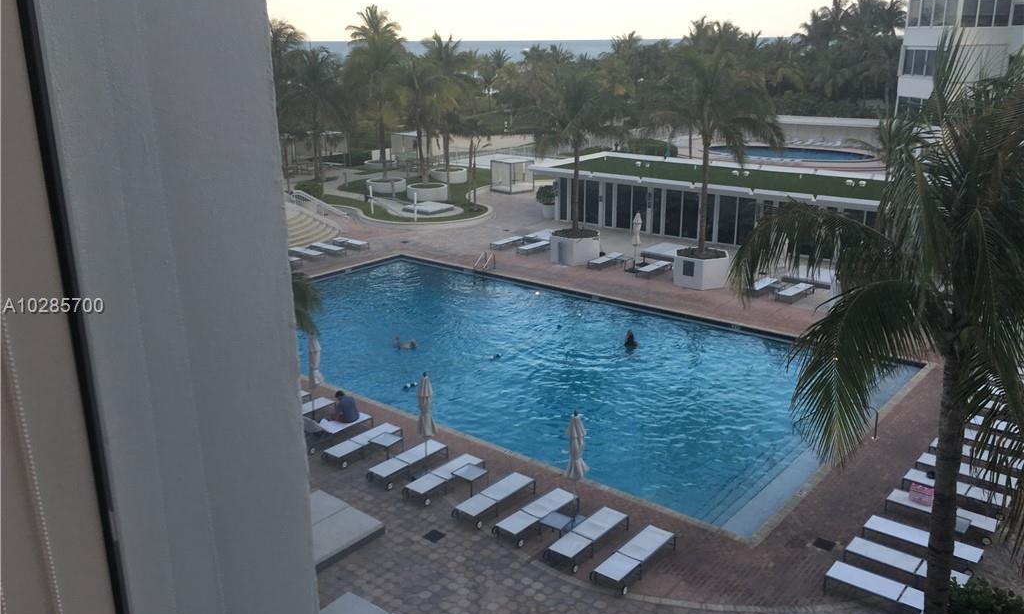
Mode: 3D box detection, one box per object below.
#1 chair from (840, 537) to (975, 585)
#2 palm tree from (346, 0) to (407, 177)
[{"bbox_3d":[7.415,4.932,16.114,2.060,0.370,0.610,13,22,38],"label":"chair"},{"bbox_3d":[-8.680,-13.642,55.365,4.100,10.976,4.100,0,17,0],"label":"palm tree"}]

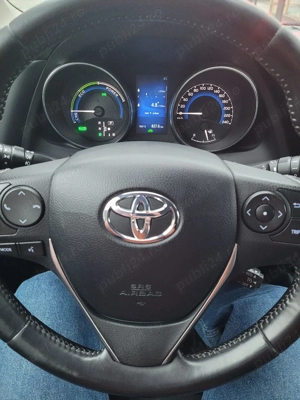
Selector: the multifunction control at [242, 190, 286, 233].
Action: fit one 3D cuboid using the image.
[{"bbox_3d":[0.104,0.011,0.272,0.038,0.038,0.011,1,8,2],"label":"multifunction control"}]

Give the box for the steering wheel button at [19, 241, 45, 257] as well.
[{"bbox_3d":[-0.112,0.046,0.285,0.024,0.014,0.008,1,8,2],"label":"steering wheel button"}]

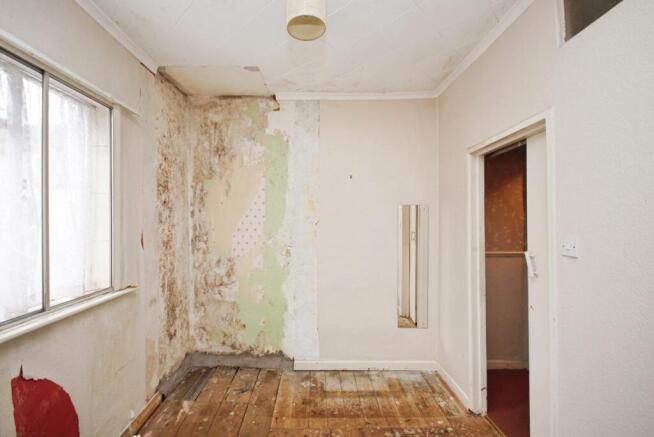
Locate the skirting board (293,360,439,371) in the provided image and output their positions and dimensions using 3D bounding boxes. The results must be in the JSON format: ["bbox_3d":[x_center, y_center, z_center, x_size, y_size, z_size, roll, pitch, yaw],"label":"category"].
[{"bbox_3d":[0.389,1.470,2.740,1.460,0.095,0.022,0,0,0],"label":"skirting board"}]

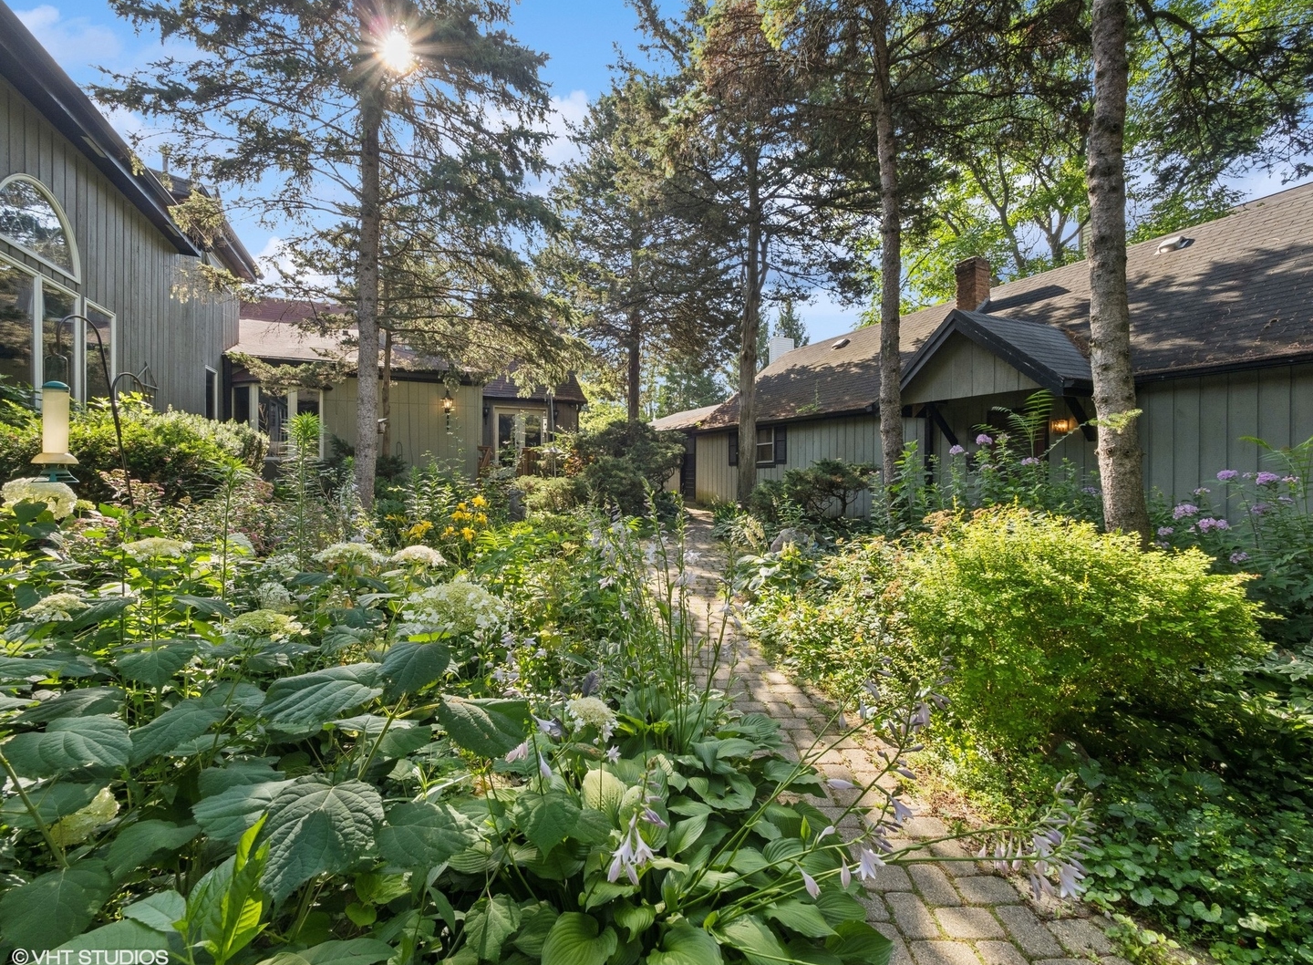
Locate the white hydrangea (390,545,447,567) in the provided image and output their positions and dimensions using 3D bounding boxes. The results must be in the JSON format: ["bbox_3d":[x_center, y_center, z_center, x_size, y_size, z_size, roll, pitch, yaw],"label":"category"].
[{"bbox_3d":[-0.807,0.249,1.800,0.175,0.075,0.170,0,1,-24],"label":"white hydrangea"}]

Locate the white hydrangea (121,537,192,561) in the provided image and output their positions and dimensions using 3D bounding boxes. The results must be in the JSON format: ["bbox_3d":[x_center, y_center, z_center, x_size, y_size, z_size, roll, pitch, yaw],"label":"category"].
[{"bbox_3d":[-1.648,0.225,1.750,0.170,0.080,0.170,-1,1,-43],"label":"white hydrangea"}]

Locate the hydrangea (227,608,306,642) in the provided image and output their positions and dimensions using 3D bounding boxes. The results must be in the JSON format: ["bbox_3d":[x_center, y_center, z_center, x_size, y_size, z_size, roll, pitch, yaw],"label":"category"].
[{"bbox_3d":[-0.956,0.348,1.300,0.160,0.085,0.160,-1,1,-36],"label":"hydrangea"}]

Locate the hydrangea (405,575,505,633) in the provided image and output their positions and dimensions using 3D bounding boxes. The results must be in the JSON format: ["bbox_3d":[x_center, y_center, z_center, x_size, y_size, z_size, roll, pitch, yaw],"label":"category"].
[{"bbox_3d":[-0.410,0.249,1.080,0.200,0.110,0.190,0,1,-21],"label":"hydrangea"}]

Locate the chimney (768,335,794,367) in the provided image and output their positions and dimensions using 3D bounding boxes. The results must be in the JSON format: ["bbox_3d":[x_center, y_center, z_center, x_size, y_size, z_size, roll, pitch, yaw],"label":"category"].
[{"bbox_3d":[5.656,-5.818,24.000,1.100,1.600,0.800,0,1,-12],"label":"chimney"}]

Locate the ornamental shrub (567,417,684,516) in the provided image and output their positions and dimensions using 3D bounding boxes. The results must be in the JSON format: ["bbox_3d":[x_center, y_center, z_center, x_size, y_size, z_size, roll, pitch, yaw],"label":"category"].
[{"bbox_3d":[-0.825,-0.365,14.000,2.900,2.500,2.600,0,1,0],"label":"ornamental shrub"}]

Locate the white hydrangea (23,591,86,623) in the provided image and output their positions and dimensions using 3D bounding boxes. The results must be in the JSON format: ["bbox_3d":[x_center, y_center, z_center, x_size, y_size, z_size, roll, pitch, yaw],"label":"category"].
[{"bbox_3d":[-2.099,0.434,1.850,0.150,0.100,0.150,1,1,41],"label":"white hydrangea"}]

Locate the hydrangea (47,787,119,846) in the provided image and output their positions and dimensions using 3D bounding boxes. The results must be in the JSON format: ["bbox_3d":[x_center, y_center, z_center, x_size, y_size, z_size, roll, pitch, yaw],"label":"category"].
[{"bbox_3d":[-1.083,0.627,1.000,0.120,0.110,0.130,1,1,42],"label":"hydrangea"}]

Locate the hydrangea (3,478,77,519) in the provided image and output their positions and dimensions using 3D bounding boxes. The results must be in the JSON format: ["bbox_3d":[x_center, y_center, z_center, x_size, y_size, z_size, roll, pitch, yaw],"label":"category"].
[{"bbox_3d":[-2.382,0.065,2.050,0.190,0.150,0.200,1,1,41],"label":"hydrangea"}]

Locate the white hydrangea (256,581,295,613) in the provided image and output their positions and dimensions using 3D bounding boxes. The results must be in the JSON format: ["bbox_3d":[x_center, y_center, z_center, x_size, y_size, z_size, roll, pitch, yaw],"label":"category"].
[{"bbox_3d":[-1.399,0.431,1.950,0.125,0.110,0.125,-1,1,-36],"label":"white hydrangea"}]

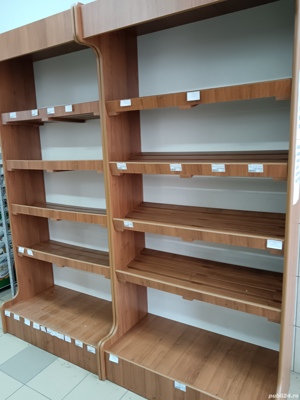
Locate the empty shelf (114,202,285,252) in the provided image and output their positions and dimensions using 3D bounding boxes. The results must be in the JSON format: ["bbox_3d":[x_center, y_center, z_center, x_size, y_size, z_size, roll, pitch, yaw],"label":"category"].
[{"bbox_3d":[0.287,0.137,1.847,1.000,0.082,0.360,5,19,32],"label":"empty shelf"}]

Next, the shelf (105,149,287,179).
[{"bbox_3d":[0.275,-0.207,1.785,1.000,0.082,0.360,5,19,32],"label":"shelf"}]

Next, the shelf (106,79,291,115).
[{"bbox_3d":[0.263,-0.555,1.721,1.000,0.082,0.360,5,19,32],"label":"shelf"}]

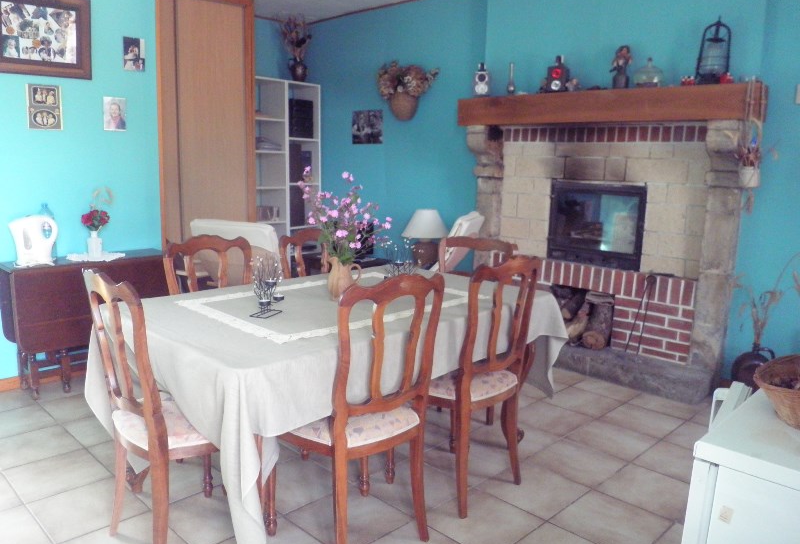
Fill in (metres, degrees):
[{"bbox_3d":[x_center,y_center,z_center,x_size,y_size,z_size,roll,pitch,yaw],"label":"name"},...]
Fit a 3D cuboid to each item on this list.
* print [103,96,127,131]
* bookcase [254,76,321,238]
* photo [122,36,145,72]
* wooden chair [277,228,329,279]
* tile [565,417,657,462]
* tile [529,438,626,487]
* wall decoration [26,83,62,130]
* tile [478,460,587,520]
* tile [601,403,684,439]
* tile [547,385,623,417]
[{"bbox_3d":[-1.691,-0.937,3.569,0.130,0.197,0.006,-7,13,-42],"label":"print"},{"bbox_3d":[-1.138,-0.701,5.598,0.340,2.060,0.728,10,12,42],"label":"bookcase"},{"bbox_3d":[-1.588,-1.299,3.597,0.122,0.181,0.005,-8,13,-44],"label":"photo"},{"bbox_3d":[-0.306,0.284,3.063,0.480,0.959,0.460,10,13,43],"label":"wooden chair"},{"bbox_3d":[1.059,0.834,2.986,0.345,0.010,0.345,-8,13,-44],"label":"tile"},{"bbox_3d":[0.795,0.858,2.709,0.340,0.010,0.340,-8,13,-44],"label":"tile"},{"bbox_3d":[-1.960,-0.910,3.320,0.174,0.246,0.015,-7,13,-42],"label":"wall decoration"},{"bbox_3d":[0.547,0.890,2.467,0.340,0.010,0.340,-8,13,-44],"label":"tile"},{"bbox_3d":[1.301,0.796,3.216,0.340,0.010,0.340,-8,13,-44],"label":"tile"},{"bbox_3d":[1.059,0.751,3.453,0.340,0.010,0.340,-8,13,-44],"label":"tile"}]

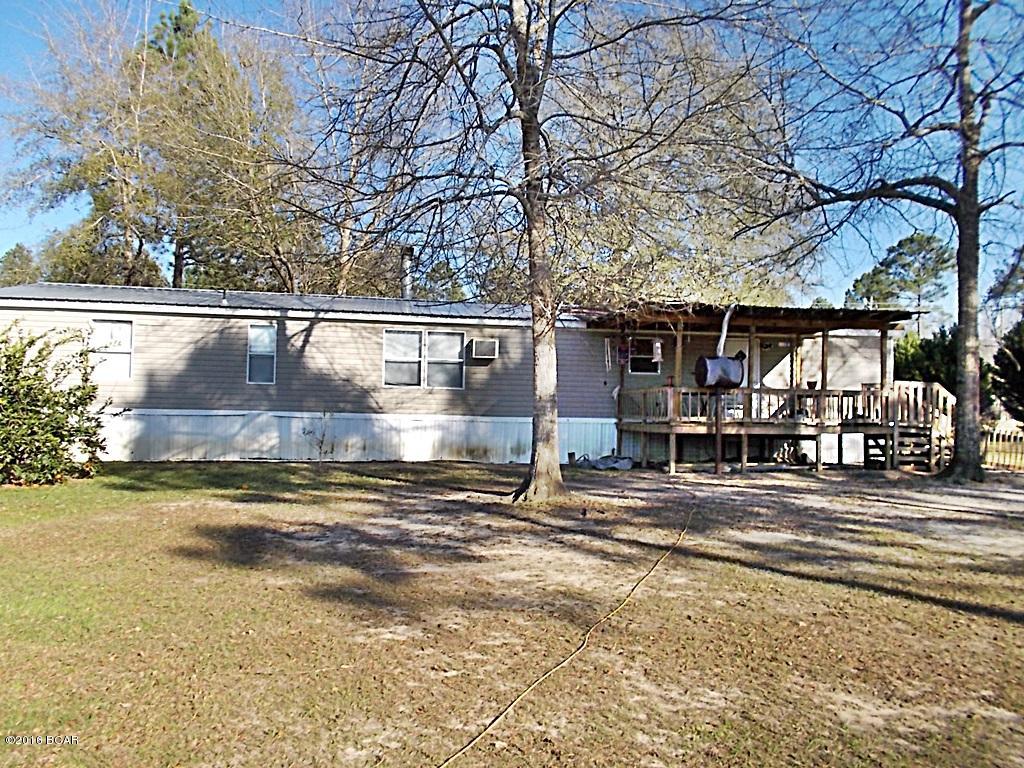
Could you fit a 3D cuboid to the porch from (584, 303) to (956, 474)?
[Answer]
[{"bbox_3d":[5.526,0.212,17.232,7.000,3.340,4.000,1,-2,-8],"label":"porch"}]

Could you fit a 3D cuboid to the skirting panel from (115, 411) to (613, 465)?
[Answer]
[{"bbox_3d":[-3.589,1.259,17.976,12.508,1.155,0.120,1,-2,-8],"label":"skirting panel"}]

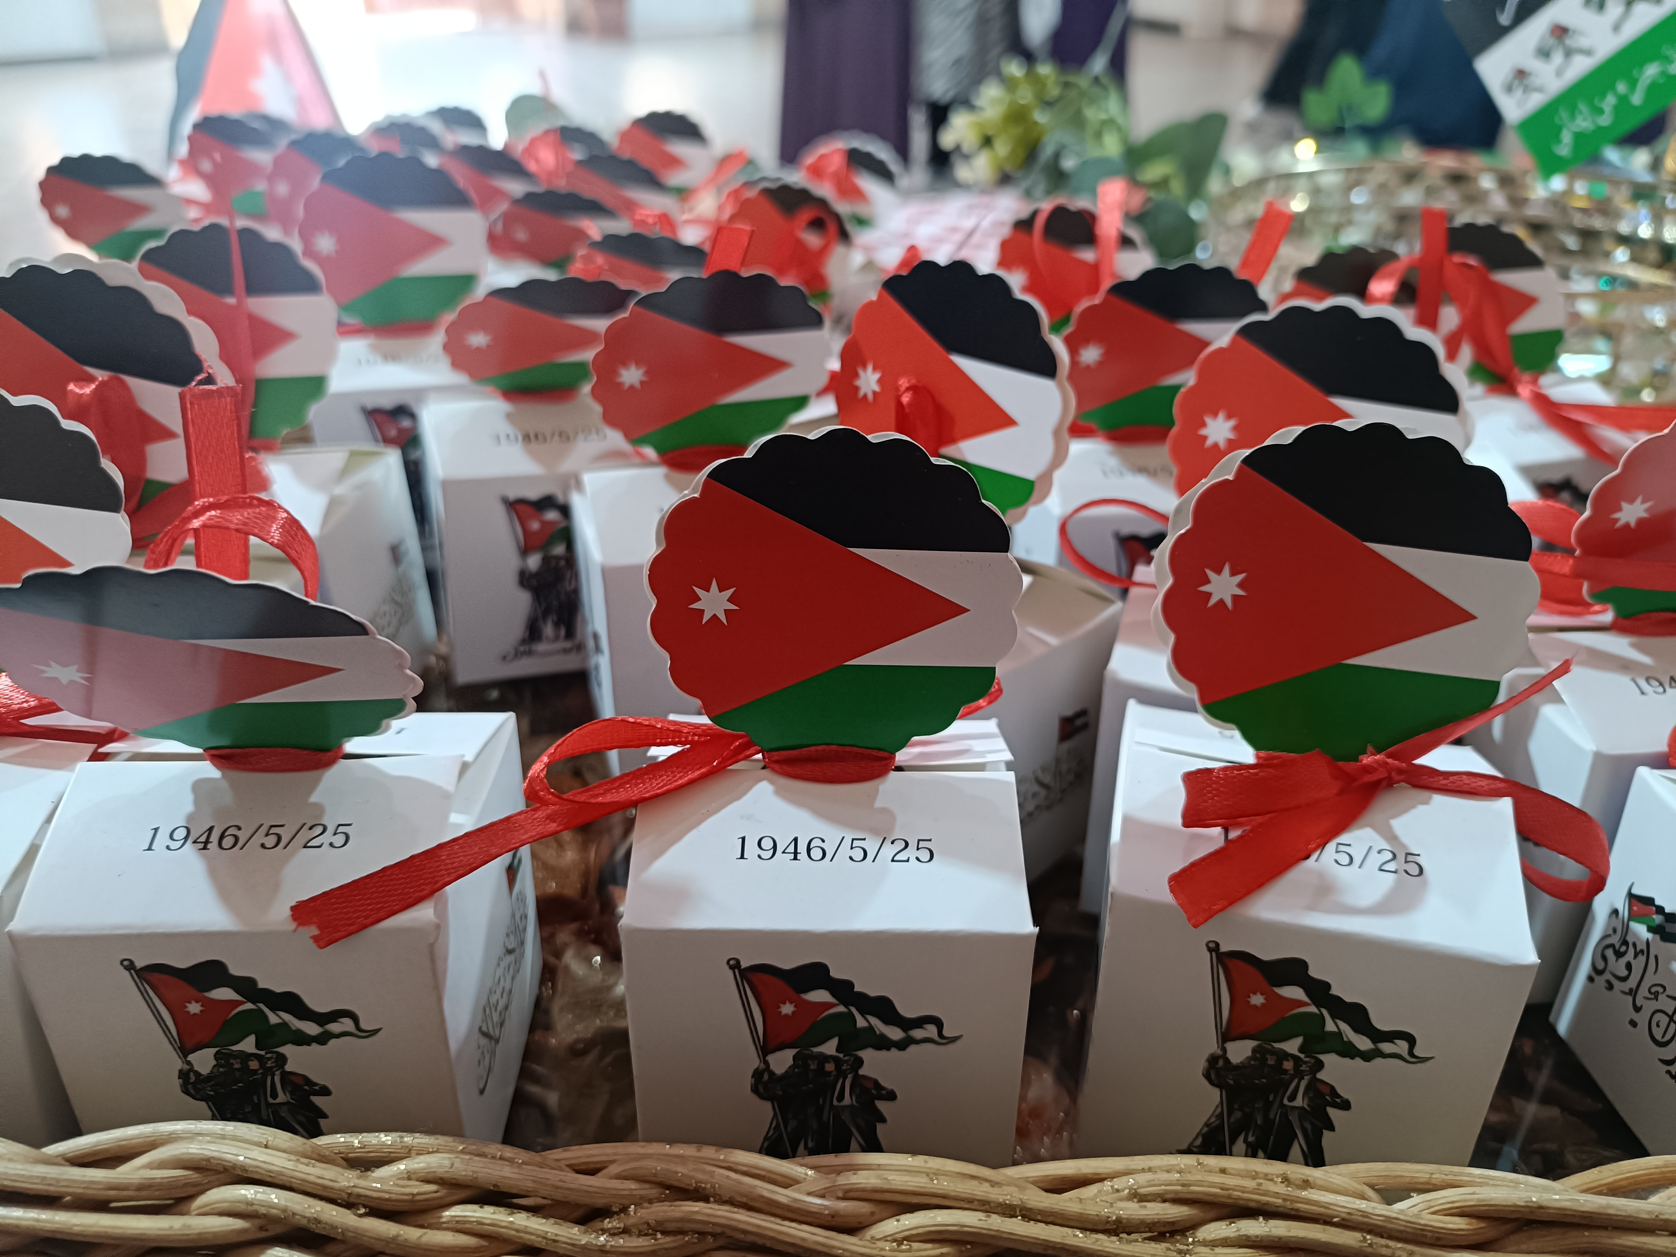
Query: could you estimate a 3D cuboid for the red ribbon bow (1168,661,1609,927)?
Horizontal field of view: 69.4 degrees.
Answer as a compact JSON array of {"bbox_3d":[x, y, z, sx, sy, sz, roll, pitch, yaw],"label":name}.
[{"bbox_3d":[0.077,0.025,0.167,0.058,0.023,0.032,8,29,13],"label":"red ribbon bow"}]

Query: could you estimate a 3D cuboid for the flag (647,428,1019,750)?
[{"bbox_3d":[0.000,-0.004,0.167,0.051,0.050,0.005,1,25,1],"label":"flag"}]

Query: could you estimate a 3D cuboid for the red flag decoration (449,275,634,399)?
[{"bbox_3d":[-0.068,-0.070,0.290,0.051,0.050,0.005,-7,69,-21],"label":"red flag decoration"}]

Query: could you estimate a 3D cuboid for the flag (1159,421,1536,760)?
[{"bbox_3d":[0.073,-0.005,0.175,0.051,0.050,0.005,7,11,14],"label":"flag"}]

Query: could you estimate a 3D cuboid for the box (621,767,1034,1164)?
[{"bbox_3d":[-0.001,0.049,0.192,0.054,0.065,0.052,1,27,1],"label":"box"}]

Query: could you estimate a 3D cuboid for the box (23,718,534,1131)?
[{"bbox_3d":[-0.081,0.047,0.189,0.054,0.065,0.052,0,28,-2],"label":"box"}]

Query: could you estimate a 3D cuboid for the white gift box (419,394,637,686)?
[{"bbox_3d":[-0.080,-0.029,0.328,0.054,0.065,0.052,-7,30,-21],"label":"white gift box"}]

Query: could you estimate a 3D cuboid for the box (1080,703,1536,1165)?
[{"bbox_3d":[0.071,0.050,0.195,0.054,0.065,0.052,7,29,14],"label":"box"}]

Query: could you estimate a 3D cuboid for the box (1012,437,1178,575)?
[{"bbox_3d":[0.073,-0.019,0.316,0.054,0.065,0.052,-4,28,-9],"label":"box"}]

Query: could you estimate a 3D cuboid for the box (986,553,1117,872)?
[{"bbox_3d":[0.018,0.016,0.247,0.054,0.065,0.052,24,37,38],"label":"box"}]

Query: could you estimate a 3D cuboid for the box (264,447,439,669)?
[{"bbox_3d":[-0.136,-0.010,0.289,0.054,0.065,0.052,0,28,0],"label":"box"}]

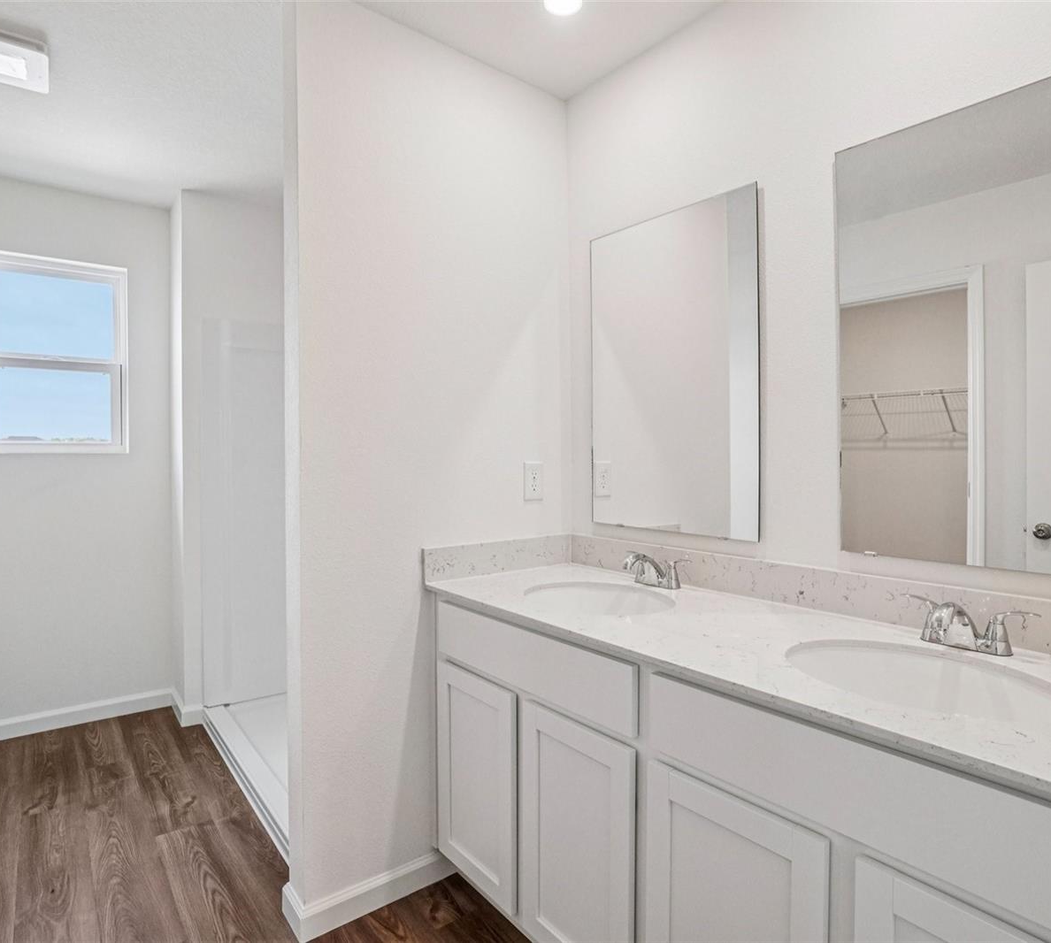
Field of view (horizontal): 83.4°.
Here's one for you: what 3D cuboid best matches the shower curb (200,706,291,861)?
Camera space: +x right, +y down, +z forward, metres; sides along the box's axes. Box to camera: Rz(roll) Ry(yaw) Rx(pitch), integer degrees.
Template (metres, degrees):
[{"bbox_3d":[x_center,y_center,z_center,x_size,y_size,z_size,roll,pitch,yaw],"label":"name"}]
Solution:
[{"bbox_3d":[-1.014,1.132,2.204,0.085,0.090,1.433,-1,1,-39],"label":"shower curb"}]

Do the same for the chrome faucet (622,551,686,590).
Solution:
[{"bbox_3d":[0.342,0.271,1.625,0.150,0.100,0.200,-1,1,-39],"label":"chrome faucet"}]

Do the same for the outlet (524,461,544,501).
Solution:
[{"bbox_3d":[0.029,0.032,1.953,0.080,0.123,0.008,-1,1,-39],"label":"outlet"}]

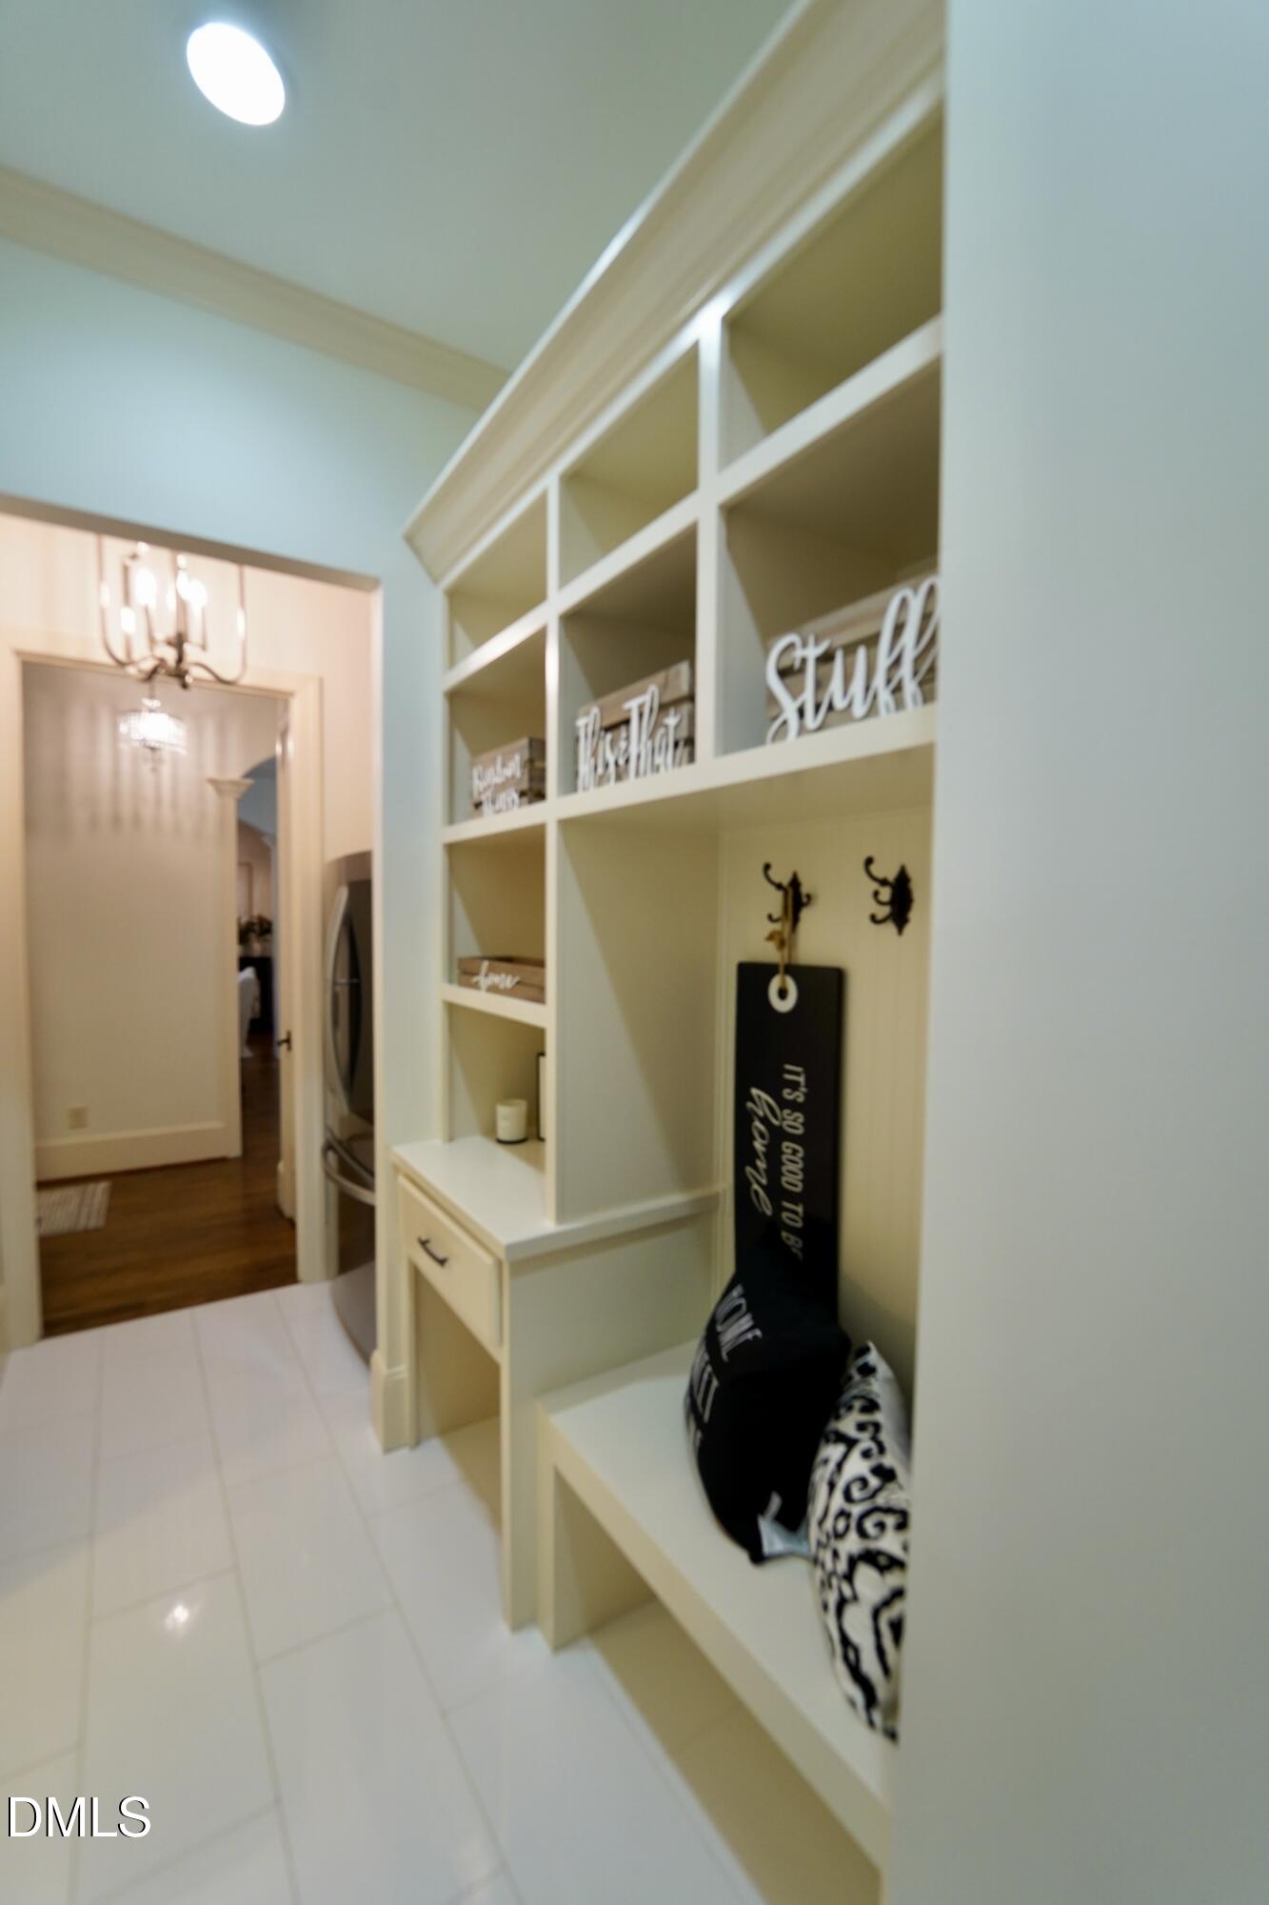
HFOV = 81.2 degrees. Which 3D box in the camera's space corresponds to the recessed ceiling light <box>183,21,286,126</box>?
[{"bbox_3d":[-0.710,-1.568,1.322,0.160,0.030,0.160,-1,3,-34],"label":"recessed ceiling light"}]

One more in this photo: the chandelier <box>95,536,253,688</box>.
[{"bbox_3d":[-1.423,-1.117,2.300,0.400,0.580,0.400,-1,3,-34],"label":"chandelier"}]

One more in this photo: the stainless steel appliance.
[{"bbox_3d":[-0.768,0.521,2.877,0.820,1.780,0.900,-1,3,-34],"label":"stainless steel appliance"}]

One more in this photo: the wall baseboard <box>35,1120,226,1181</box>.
[{"bbox_3d":[-3.029,1.194,4.454,1.020,0.230,0.025,-1,3,-31],"label":"wall baseboard"}]

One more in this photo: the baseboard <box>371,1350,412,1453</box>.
[{"bbox_3d":[-0.729,1.323,2.213,0.085,0.240,0.150,-1,3,-34],"label":"baseboard"}]

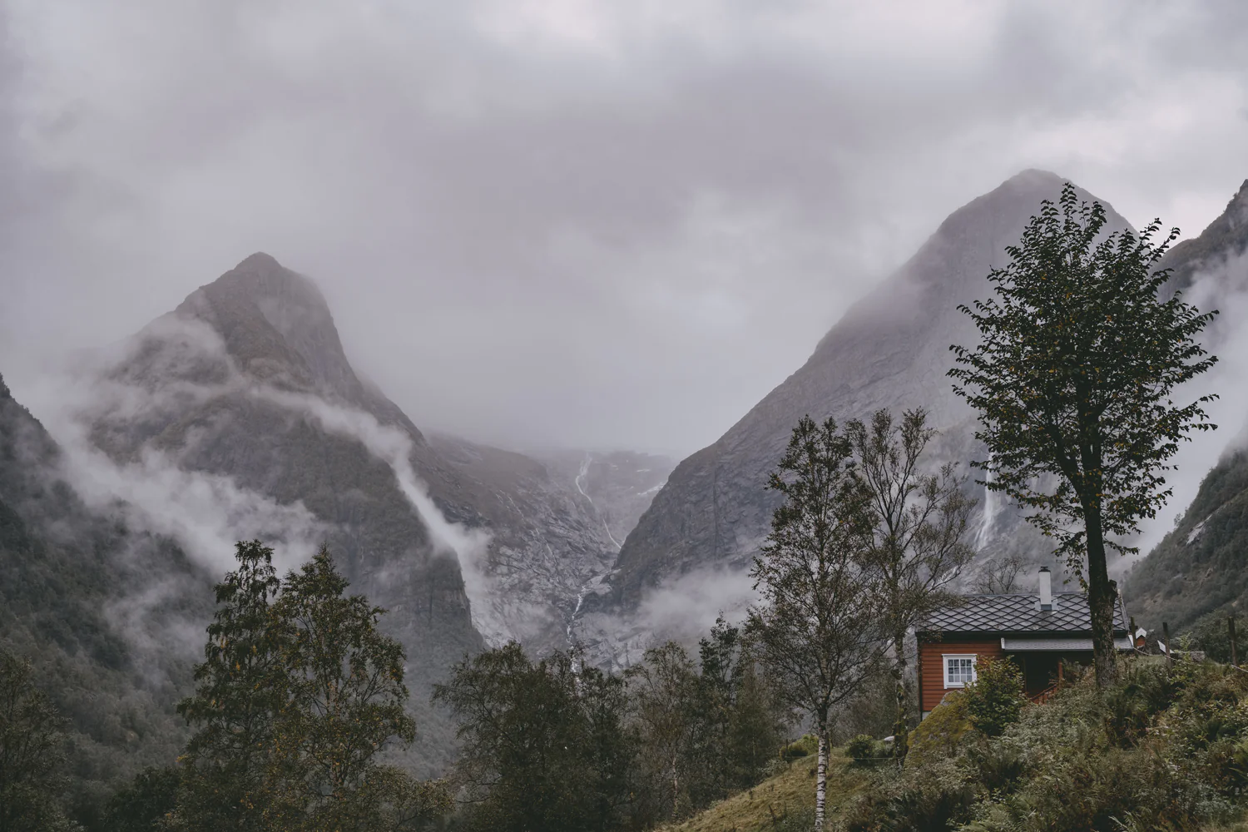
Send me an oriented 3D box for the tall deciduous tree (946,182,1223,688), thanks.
[{"bbox_3d":[8.219,0.350,25.998,4.823,9.432,4.823,-3,-10,17],"label":"tall deciduous tree"}]

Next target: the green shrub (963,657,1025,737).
[{"bbox_3d":[8.133,6.170,32.001,1.372,1.726,1.372,-2,-10,14],"label":"green shrub"}]

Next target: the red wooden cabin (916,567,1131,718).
[{"bbox_3d":[13.363,7.769,49.113,6.750,5.308,6.200,-2,-10,12],"label":"red wooden cabin"}]

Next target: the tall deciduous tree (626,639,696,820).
[{"bbox_3d":[1.428,11.768,53.989,2.531,6.747,2.531,0,-10,1],"label":"tall deciduous tree"}]

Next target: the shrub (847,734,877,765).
[{"bbox_3d":[6.863,9.609,42.000,0.872,0.851,0.872,-2,-10,9],"label":"shrub"}]

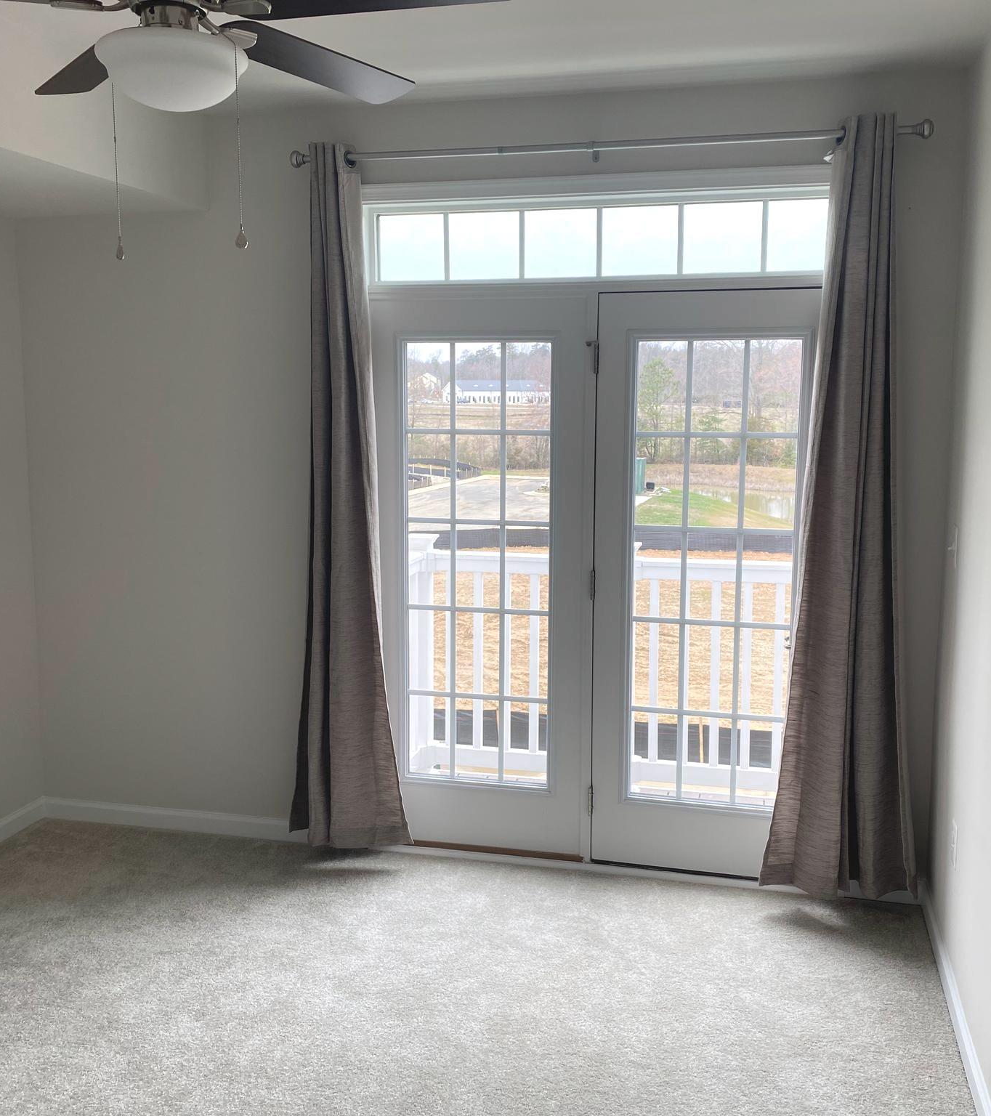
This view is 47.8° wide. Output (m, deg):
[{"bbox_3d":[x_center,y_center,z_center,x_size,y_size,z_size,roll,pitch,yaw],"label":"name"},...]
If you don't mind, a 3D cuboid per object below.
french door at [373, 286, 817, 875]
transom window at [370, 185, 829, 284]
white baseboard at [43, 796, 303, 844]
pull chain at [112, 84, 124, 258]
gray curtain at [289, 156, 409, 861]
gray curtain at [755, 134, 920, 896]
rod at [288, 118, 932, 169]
[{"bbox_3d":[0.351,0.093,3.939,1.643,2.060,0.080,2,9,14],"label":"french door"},{"bbox_3d":[0.366,-1.072,3.777,1.648,0.285,0.080,2,9,14],"label":"transom window"},{"bbox_3d":[-1.221,1.047,4.432,1.323,0.090,0.017,2,9,14],"label":"white baseboard"},{"bbox_3d":[-0.731,-0.760,2.156,0.022,0.362,0.022,2,9,14],"label":"pull chain"},{"bbox_3d":[-0.528,-0.178,3.990,0.500,2.500,0.170,2,9,14],"label":"gray curtain"},{"bbox_3d":[1.151,-0.111,3.579,0.500,2.495,0.170,2,9,14],"label":"gray curtain"},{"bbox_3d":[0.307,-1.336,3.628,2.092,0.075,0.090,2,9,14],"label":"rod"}]

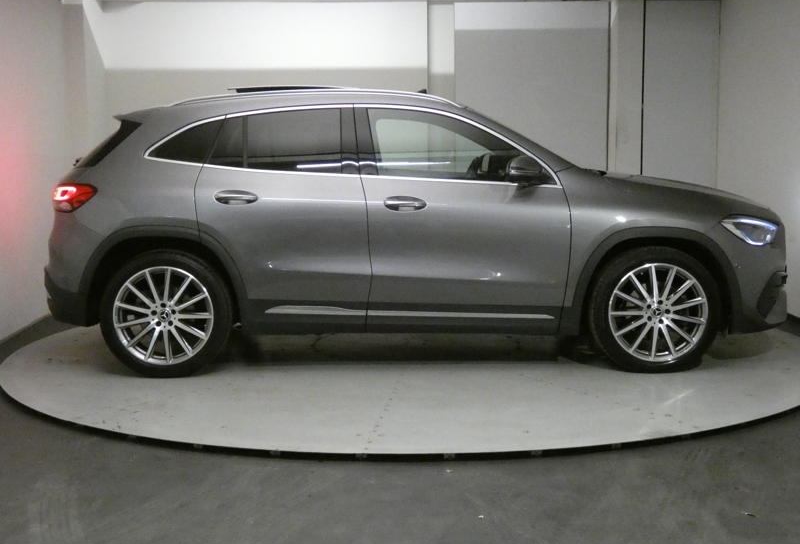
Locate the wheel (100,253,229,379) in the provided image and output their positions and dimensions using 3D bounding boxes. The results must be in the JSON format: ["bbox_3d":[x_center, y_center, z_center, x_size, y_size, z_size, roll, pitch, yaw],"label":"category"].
[{"bbox_3d":[-1.304,0.222,6.230,0.715,0.710,0.240,0,7,0],"label":"wheel"}]

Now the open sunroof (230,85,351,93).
[{"bbox_3d":[-0.677,-1.119,6.898,0.750,0.060,0.900,0,7,0],"label":"open sunroof"}]

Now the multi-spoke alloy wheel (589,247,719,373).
[{"bbox_3d":[1.425,0.203,6.245,0.715,0.710,0.240,0,7,0],"label":"multi-spoke alloy wheel"}]

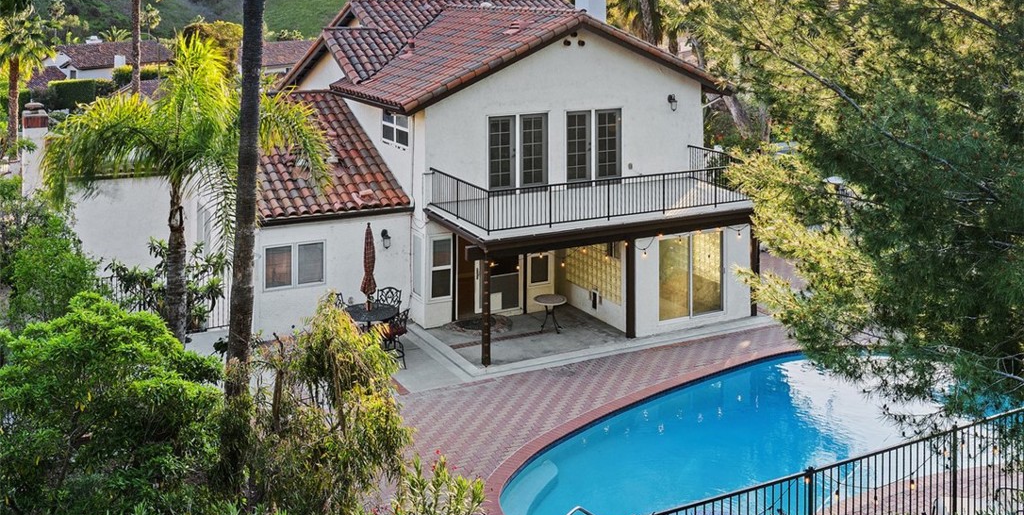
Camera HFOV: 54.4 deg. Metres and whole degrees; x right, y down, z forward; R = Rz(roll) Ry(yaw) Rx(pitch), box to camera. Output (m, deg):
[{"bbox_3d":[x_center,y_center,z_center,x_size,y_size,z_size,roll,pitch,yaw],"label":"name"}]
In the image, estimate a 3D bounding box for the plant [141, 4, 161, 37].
[{"bbox_3d":[-44.256,-28.595,121.717,2.570,5.000,2.440,0,15,0],"label":"plant"}]

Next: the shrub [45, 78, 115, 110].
[{"bbox_3d":[-28.842,-10.866,66.394,4.670,2.110,2.200,0,15,0],"label":"shrub"}]

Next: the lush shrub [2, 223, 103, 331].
[{"bbox_3d":[-10.726,0.606,23.190,2.280,3.000,2.200,0,15,0],"label":"lush shrub"}]

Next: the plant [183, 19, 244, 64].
[{"bbox_3d":[-21.738,-15.204,72.503,4.520,4.280,4.400,0,15,0],"label":"plant"}]

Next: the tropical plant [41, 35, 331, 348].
[{"bbox_3d":[-7.590,-1.291,23.216,6.620,7.630,6.290,0,15,0],"label":"tropical plant"}]

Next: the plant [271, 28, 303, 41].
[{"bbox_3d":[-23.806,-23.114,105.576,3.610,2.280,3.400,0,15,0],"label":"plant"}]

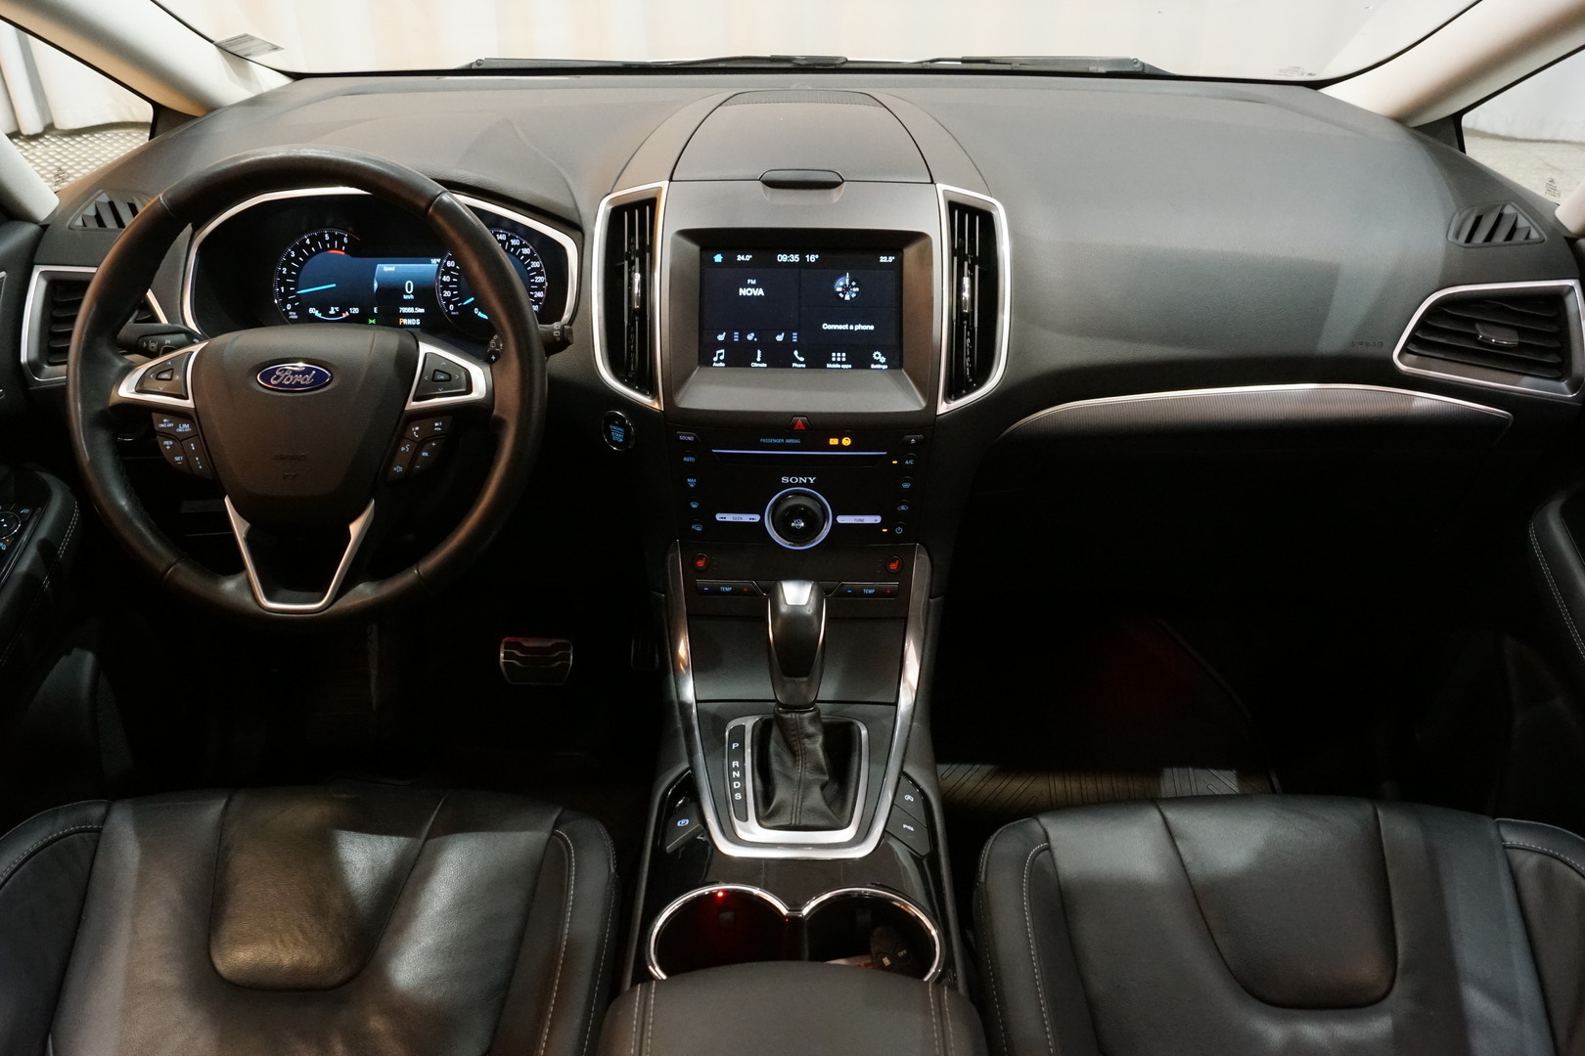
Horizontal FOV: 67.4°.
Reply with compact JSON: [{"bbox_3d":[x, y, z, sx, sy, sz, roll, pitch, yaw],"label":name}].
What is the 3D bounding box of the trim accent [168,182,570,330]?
[{"bbox_3d":[-0.366,-0.236,1.060,0.352,0.135,0.040,1,7,0],"label":"trim accent"}]

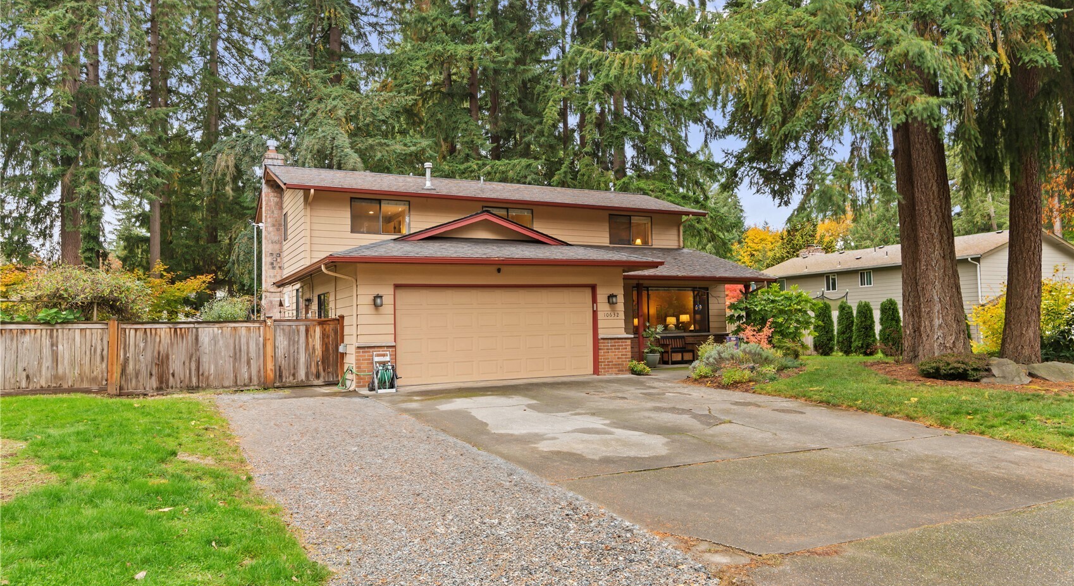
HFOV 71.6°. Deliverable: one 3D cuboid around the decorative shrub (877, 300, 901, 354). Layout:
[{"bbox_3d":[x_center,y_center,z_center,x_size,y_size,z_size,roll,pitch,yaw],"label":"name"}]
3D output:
[{"bbox_3d":[12.611,1.201,26.600,0.860,2.000,0.860,0,-3,-26],"label":"decorative shrub"}]

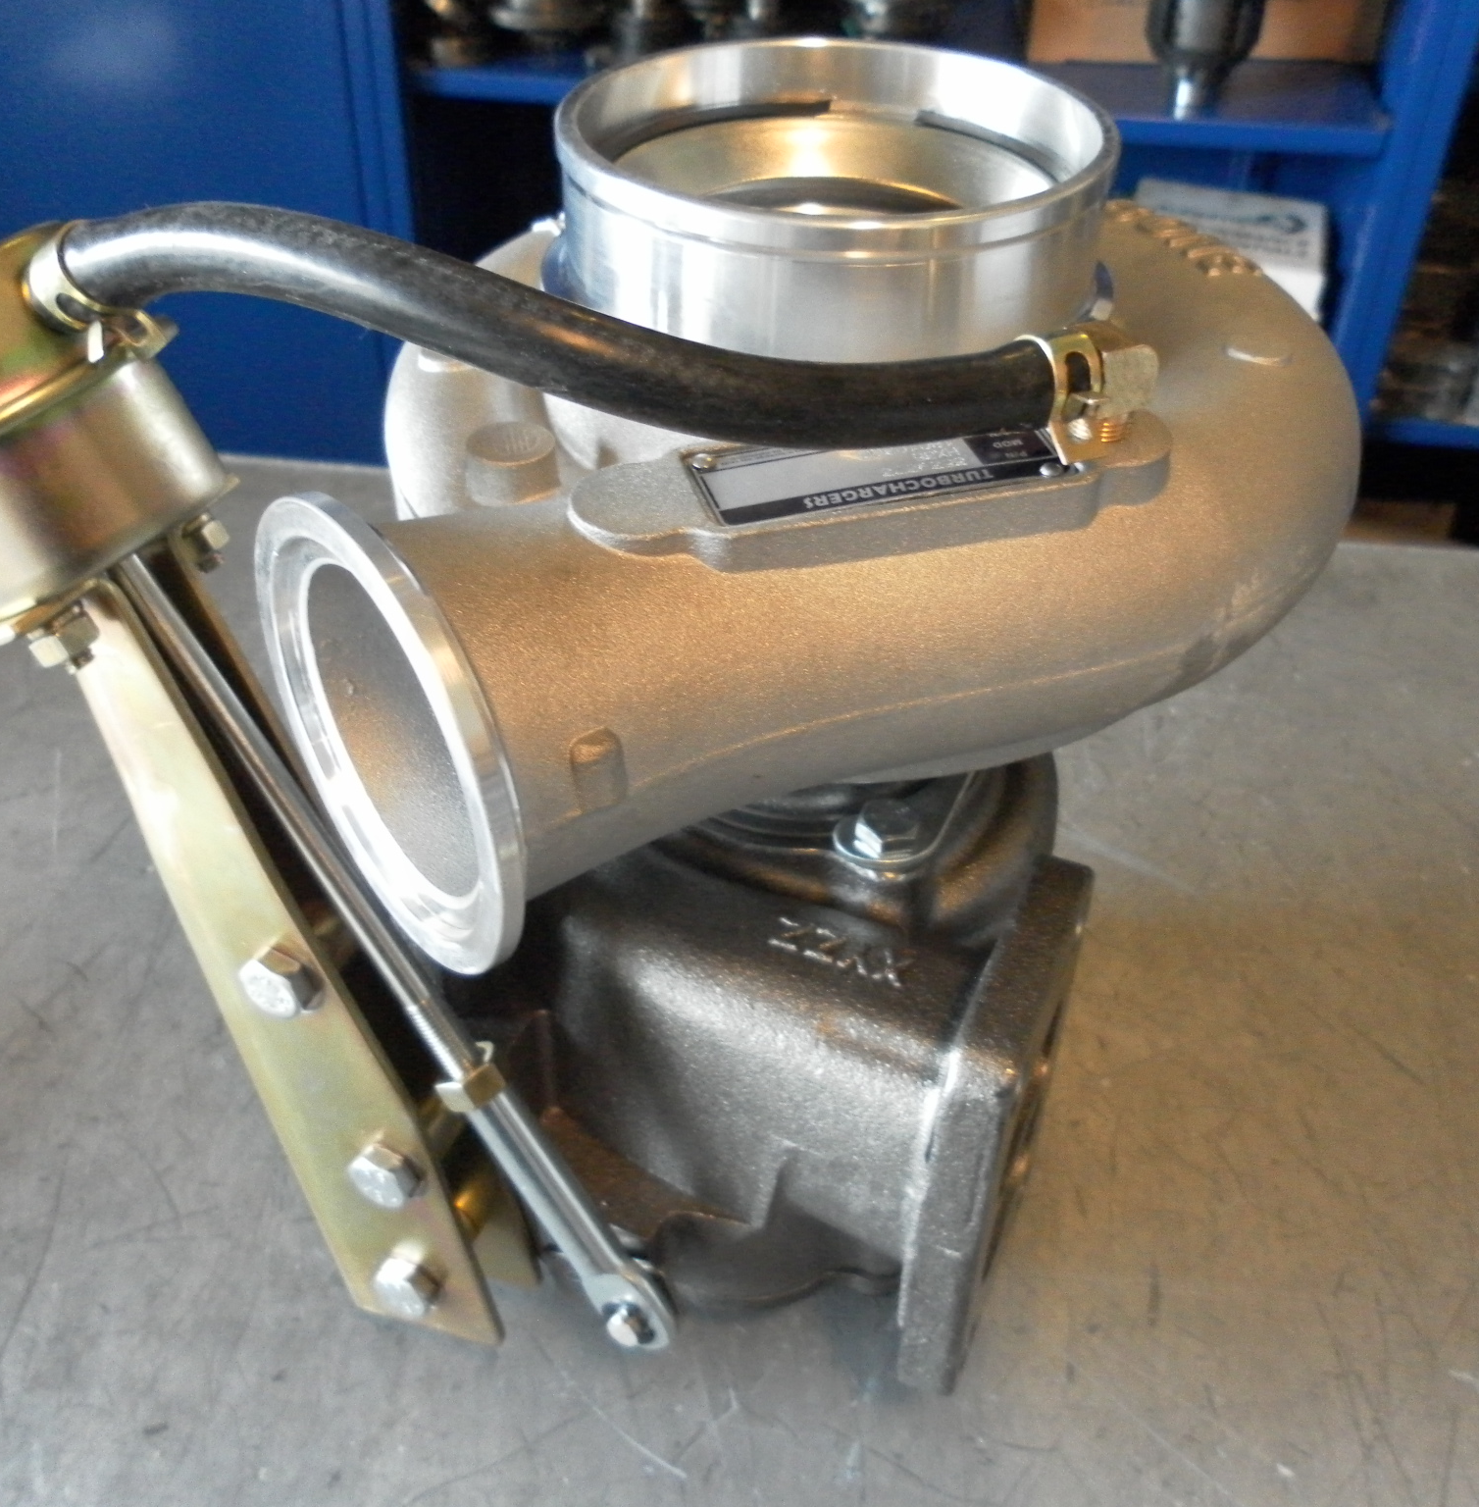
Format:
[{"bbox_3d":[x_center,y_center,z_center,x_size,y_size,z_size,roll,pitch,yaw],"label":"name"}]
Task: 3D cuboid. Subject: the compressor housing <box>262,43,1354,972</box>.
[{"bbox_3d":[0.013,-0.070,0.324,0.227,0.105,0.204,-23,45,-27],"label":"compressor housing"}]

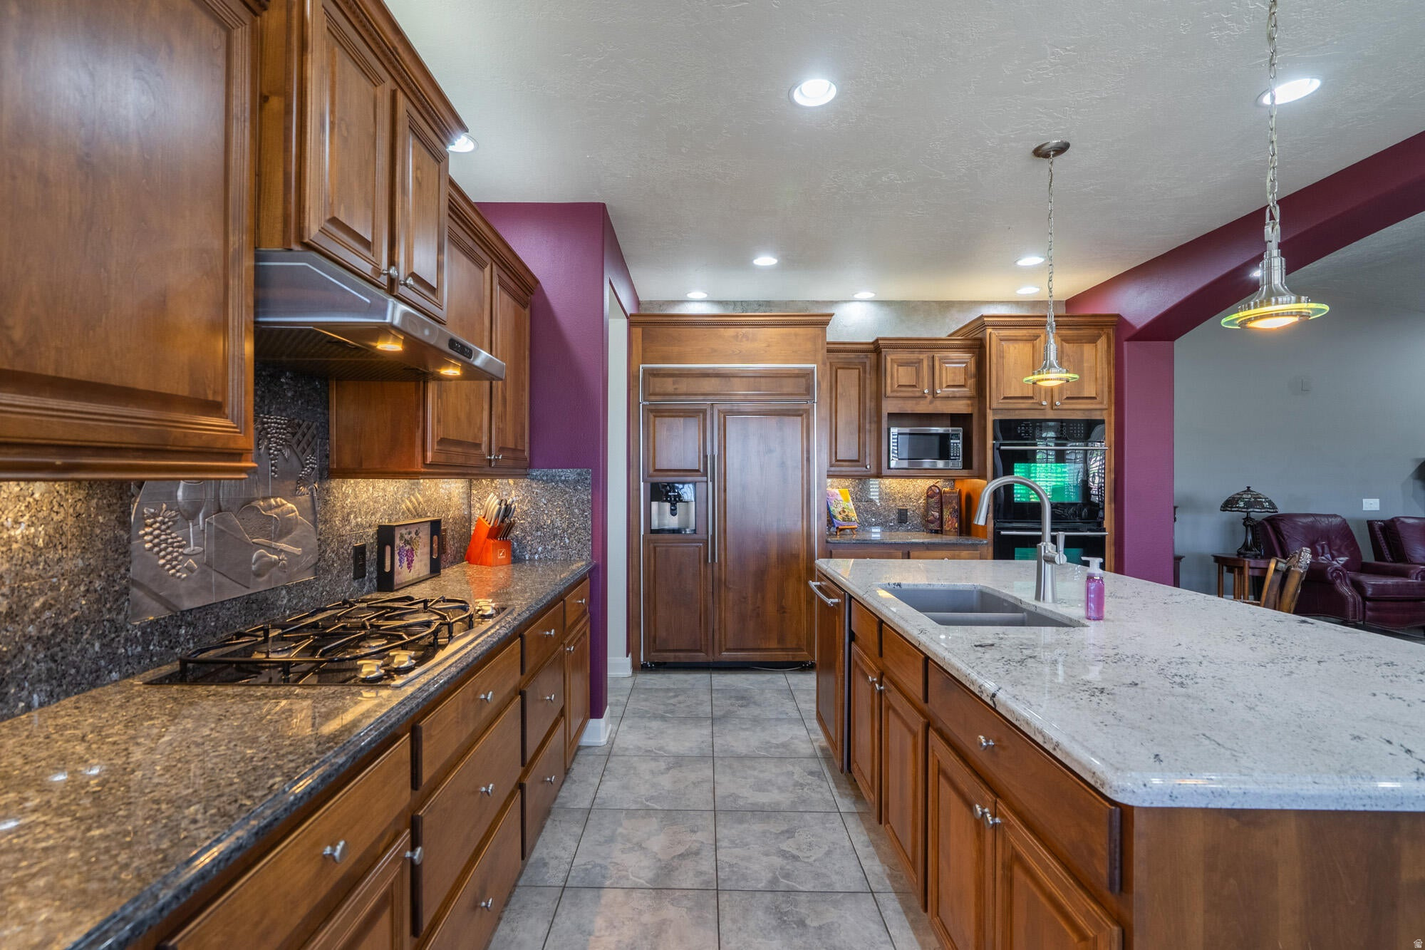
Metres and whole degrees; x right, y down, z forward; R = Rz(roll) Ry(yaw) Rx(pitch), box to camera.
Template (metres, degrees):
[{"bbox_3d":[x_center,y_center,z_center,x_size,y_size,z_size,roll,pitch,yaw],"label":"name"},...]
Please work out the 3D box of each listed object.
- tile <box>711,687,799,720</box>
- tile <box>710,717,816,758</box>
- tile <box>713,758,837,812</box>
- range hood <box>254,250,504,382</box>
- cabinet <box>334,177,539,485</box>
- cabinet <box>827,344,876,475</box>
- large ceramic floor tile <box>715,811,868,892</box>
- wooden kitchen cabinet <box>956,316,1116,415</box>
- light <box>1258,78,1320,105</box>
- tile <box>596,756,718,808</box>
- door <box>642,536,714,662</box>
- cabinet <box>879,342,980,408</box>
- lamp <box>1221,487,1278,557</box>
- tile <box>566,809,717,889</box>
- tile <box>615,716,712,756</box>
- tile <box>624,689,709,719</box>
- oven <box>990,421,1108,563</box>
[{"bbox_3d":[0.255,1.374,3.798,0.505,0.012,0.488,0,0,-1],"label":"tile"},{"bbox_3d":[0.260,1.379,3.320,0.500,0.010,0.500,0,0,-1],"label":"tile"},{"bbox_3d":[0.262,1.377,2.824,0.500,0.010,0.500,0,0,-1],"label":"tile"},{"bbox_3d":[-0.970,-0.397,1.715,0.555,0.155,0.762,0,0,-1],"label":"range hood"},{"bbox_3d":[-1.060,-0.484,2.640,0.360,0.990,1.170,0,0,-1],"label":"cabinet"},{"bbox_3d":[1.020,-0.483,4.880,0.420,0.985,0.350,0,0,-1],"label":"cabinet"},{"bbox_3d":[0.268,1.374,2.334,0.505,0.012,0.488,0,0,-1],"label":"large ceramic floor tile"},{"bbox_3d":[2.310,-0.752,4.630,0.930,0.670,0.650,0,0,-1],"label":"wooden kitchen cabinet"},{"bbox_3d":[2.058,-1.374,2.260,0.175,0.030,0.175,0,0,-1],"label":"light"},{"bbox_3d":[-0.244,1.371,2.817,0.505,0.012,0.488,0,0,-1],"label":"tile"},{"bbox_3d":[-0.237,0.855,4.385,0.490,0.868,0.050,0,0,-1],"label":"door"},{"bbox_3d":[1.525,-0.715,4.700,0.730,0.485,0.500,0,0,-1],"label":"cabinet"},{"bbox_3d":[4.998,0.443,5.900,0.415,0.645,0.415,0,0,-1],"label":"lamp"},{"bbox_3d":[-0.240,1.371,2.329,0.505,0.012,0.488,0,0,-1],"label":"tile"},{"bbox_3d":[-0.255,1.377,3.327,0.500,0.010,0.500,0,0,-1],"label":"tile"},{"bbox_3d":[-0.253,1.371,3.793,0.505,0.012,0.488,0,0,-1],"label":"tile"},{"bbox_3d":[2.300,0.272,4.585,0.762,1.310,0.610,0,0,-1],"label":"oven"}]

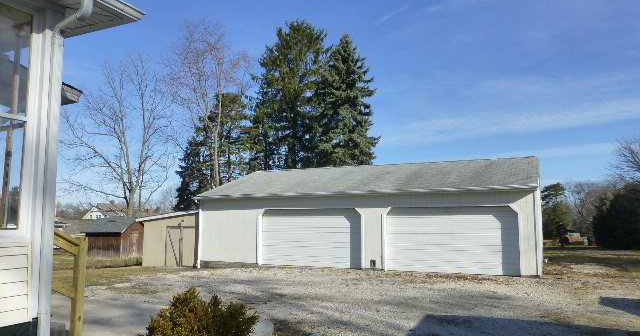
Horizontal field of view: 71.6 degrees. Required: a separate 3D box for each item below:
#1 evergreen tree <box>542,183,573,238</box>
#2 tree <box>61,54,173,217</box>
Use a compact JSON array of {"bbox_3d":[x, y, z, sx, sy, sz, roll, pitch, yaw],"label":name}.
[{"bbox_3d":[25.324,4.505,47.773,3.445,5.898,3.445,-3,-6,28],"label":"evergreen tree"},{"bbox_3d":[-16.721,-1.555,36.349,8.242,15.981,8.242,2,-6,-25],"label":"tree"}]

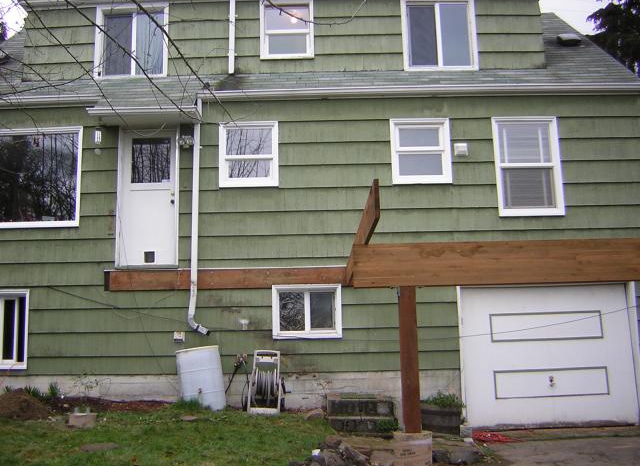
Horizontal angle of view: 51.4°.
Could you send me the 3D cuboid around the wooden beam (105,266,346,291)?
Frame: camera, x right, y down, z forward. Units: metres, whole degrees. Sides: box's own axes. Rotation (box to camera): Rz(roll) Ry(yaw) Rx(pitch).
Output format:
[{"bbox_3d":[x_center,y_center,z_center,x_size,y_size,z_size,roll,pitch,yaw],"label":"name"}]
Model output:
[{"bbox_3d":[-1.394,0.694,9.838,3.569,0.286,0.060,-1,-9,0],"label":"wooden beam"}]

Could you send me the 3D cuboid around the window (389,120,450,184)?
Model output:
[{"bbox_3d":[1.538,-1.236,10.153,0.899,1.020,0.100,-1,-9,0],"label":"window"}]

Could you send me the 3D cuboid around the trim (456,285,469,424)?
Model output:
[{"bbox_3d":[2.052,1.725,9.663,0.090,2.013,0.060,-1,-9,0],"label":"trim"}]

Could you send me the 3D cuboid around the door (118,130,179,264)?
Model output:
[{"bbox_3d":[-2.591,-0.530,10.089,0.922,2.113,0.100,-1,-9,0],"label":"door"}]

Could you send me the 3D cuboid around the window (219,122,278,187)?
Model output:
[{"bbox_3d":[-1.077,-1.188,10.165,0.902,1.029,0.100,-1,-9,0],"label":"window"}]

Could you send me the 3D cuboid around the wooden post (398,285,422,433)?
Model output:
[{"bbox_3d":[0.754,1.062,5.617,0.140,1.203,0.140,-1,-9,0],"label":"wooden post"}]

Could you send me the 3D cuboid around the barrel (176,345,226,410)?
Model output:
[{"bbox_3d":[-1.655,2.017,9.259,0.590,0.850,0.590,-9,-9,-1],"label":"barrel"}]

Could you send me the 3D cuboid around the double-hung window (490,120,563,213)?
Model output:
[{"bbox_3d":[3.148,-1.002,10.102,0.979,1.537,0.100,-1,-9,0],"label":"double-hung window"}]

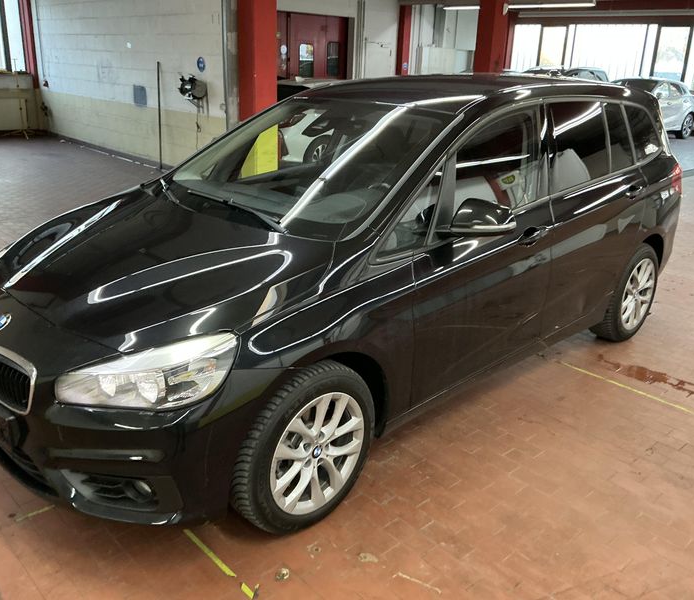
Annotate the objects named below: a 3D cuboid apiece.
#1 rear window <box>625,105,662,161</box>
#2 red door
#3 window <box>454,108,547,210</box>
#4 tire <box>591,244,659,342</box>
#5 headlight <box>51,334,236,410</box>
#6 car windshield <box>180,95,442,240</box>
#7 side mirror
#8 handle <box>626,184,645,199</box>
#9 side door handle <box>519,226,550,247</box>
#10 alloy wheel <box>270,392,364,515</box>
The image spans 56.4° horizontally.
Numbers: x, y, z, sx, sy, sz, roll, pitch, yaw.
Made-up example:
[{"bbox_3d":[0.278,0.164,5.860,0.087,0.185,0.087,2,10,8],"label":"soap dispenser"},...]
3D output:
[{"bbox_3d":[1.862,-1.049,4.042,0.070,0.360,0.520,-2,12,41],"label":"rear window"},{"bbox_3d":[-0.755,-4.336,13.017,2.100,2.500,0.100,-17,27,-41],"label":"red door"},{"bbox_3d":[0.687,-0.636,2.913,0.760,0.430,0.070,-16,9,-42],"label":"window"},{"bbox_3d":[1.836,-0.063,4.280,0.655,0.655,0.210,-17,27,-41],"label":"tire"},{"bbox_3d":[-0.628,0.216,2.037,0.510,0.240,0.300,11,22,22],"label":"headlight"},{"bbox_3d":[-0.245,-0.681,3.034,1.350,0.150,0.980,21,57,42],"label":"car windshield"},{"bbox_3d":[0.530,-0.341,2.597,0.200,0.165,0.220,-16,26,-42],"label":"side mirror"},{"bbox_3d":[1.645,-0.618,3.685,0.210,0.060,0.055,-17,27,-41],"label":"handle"},{"bbox_3d":[0.865,-0.300,3.000,0.240,0.062,0.060,-16,26,-42],"label":"side door handle"},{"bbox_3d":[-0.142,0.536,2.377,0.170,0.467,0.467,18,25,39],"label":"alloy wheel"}]

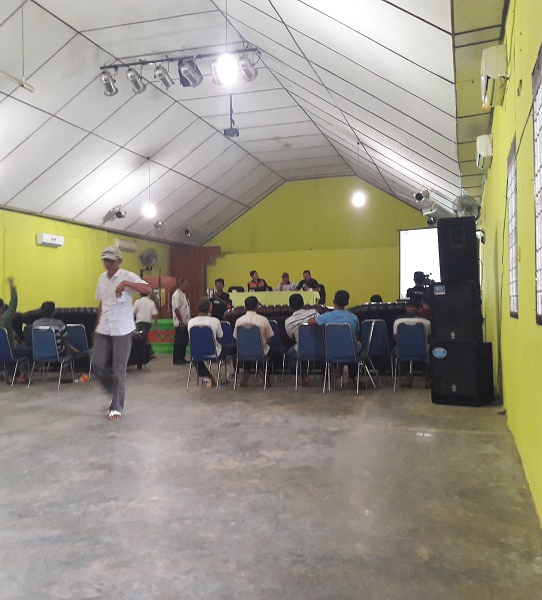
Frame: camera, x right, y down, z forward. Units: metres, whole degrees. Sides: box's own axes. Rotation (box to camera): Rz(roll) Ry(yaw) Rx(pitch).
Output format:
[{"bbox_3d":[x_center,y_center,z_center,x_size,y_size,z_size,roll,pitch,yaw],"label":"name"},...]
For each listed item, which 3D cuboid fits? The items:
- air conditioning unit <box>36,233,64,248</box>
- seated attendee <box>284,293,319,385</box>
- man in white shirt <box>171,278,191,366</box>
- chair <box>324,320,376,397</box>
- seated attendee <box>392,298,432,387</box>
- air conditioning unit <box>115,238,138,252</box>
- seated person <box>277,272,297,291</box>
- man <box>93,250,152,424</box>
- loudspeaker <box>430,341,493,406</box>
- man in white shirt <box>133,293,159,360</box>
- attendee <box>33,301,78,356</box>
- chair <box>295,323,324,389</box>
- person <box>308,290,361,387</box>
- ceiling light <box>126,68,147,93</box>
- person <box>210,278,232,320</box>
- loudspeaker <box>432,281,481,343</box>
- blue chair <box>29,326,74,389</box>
[{"bbox_3d":[-5.133,-1.377,15.064,0.200,0.275,0.810,-1,-1,17],"label":"air conditioning unit"},{"bbox_3d":[0.413,0.532,8.624,0.500,1.240,0.750,-1,-1,0],"label":"seated attendee"},{"bbox_3d":[-1.704,0.381,12.346,0.400,1.670,0.460,-1,-1,-3],"label":"man in white shirt"},{"bbox_3d":[0.916,0.697,8.064,0.460,0.860,0.560,-1,-1,20],"label":"chair"},{"bbox_3d":[1.867,0.559,8.516,0.500,1.170,0.780,-1,-1,17],"label":"seated attendee"},{"bbox_3d":[-4.088,-1.522,18.250,0.220,0.290,0.880,-1,-1,17],"label":"air conditioning unit"},{"bbox_3d":[0.433,-0.138,17.832,0.490,1.212,0.666,-1,-1,17],"label":"seated person"},{"bbox_3d":[-1.487,0.306,6.450,0.560,1.690,0.450,-1,-1,7],"label":"man"},{"bbox_3d":[2.110,0.797,7.110,0.504,0.639,0.508,-1,-1,36],"label":"loudspeaker"},{"bbox_3d":[-2.617,0.432,13.600,0.520,1.600,0.380,-1,-1,22],"label":"man in white shirt"},{"bbox_3d":[-2.989,0.612,9.163,0.500,1.190,0.740,-1,-1,13],"label":"attendee"},{"bbox_3d":[0.562,0.725,8.394,0.440,0.850,0.520,-1,-1,9],"label":"chair"},{"bbox_3d":[0.836,0.509,8.325,0.660,1.270,0.720,-1,-1,7],"label":"person"},{"bbox_3d":[-2.381,-3.886,11.456,0.250,0.270,0.400,-1,-33,17],"label":"ceiling light"},{"bbox_3d":[-0.992,0.384,12.896,0.500,1.660,0.400,-1,-1,2],"label":"person"},{"bbox_3d":[2.028,0.124,7.001,0.450,0.630,0.420,-1,-1,35],"label":"loudspeaker"},{"bbox_3d":[-3.037,0.780,8.984,0.440,0.850,0.520,-1,-1,11],"label":"blue chair"}]

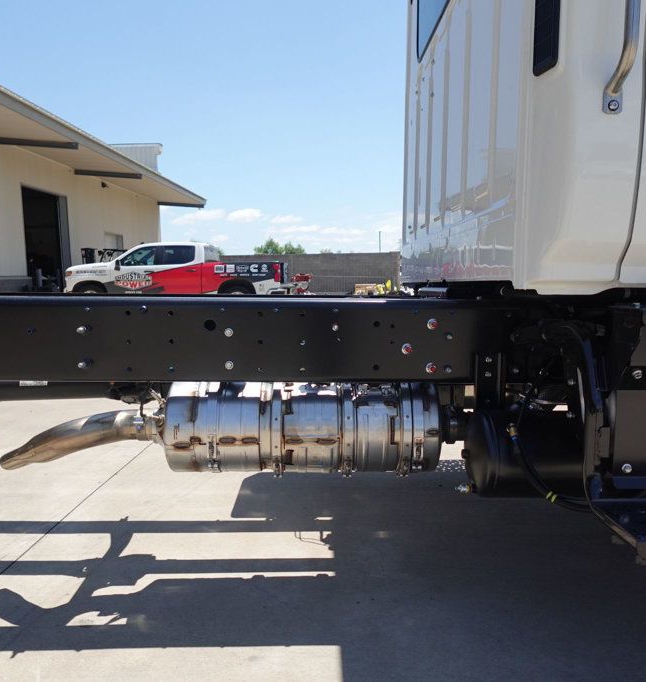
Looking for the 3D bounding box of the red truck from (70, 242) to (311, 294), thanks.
[{"bbox_3d":[-3.713,-1.653,15.147,6.080,1.920,2.080,0,7,3],"label":"red truck"}]

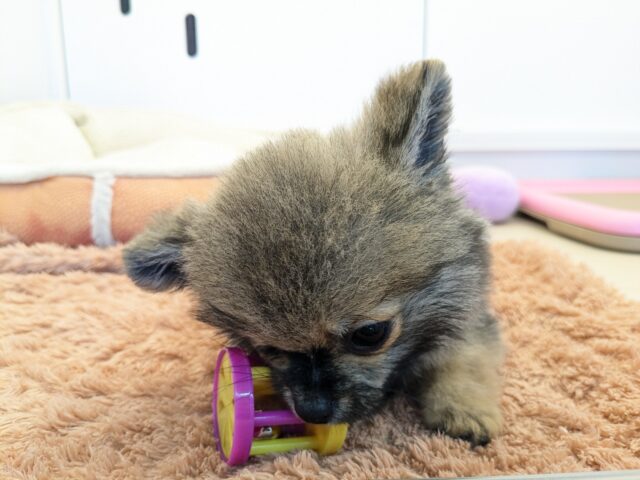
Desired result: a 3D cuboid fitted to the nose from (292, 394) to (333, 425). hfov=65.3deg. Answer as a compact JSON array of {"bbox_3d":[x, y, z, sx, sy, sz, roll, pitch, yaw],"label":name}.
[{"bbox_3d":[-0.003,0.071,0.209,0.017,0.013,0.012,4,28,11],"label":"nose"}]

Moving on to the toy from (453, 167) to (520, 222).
[{"bbox_3d":[0.278,-0.077,0.850,0.108,0.088,0.095,1,12,0],"label":"toy"}]

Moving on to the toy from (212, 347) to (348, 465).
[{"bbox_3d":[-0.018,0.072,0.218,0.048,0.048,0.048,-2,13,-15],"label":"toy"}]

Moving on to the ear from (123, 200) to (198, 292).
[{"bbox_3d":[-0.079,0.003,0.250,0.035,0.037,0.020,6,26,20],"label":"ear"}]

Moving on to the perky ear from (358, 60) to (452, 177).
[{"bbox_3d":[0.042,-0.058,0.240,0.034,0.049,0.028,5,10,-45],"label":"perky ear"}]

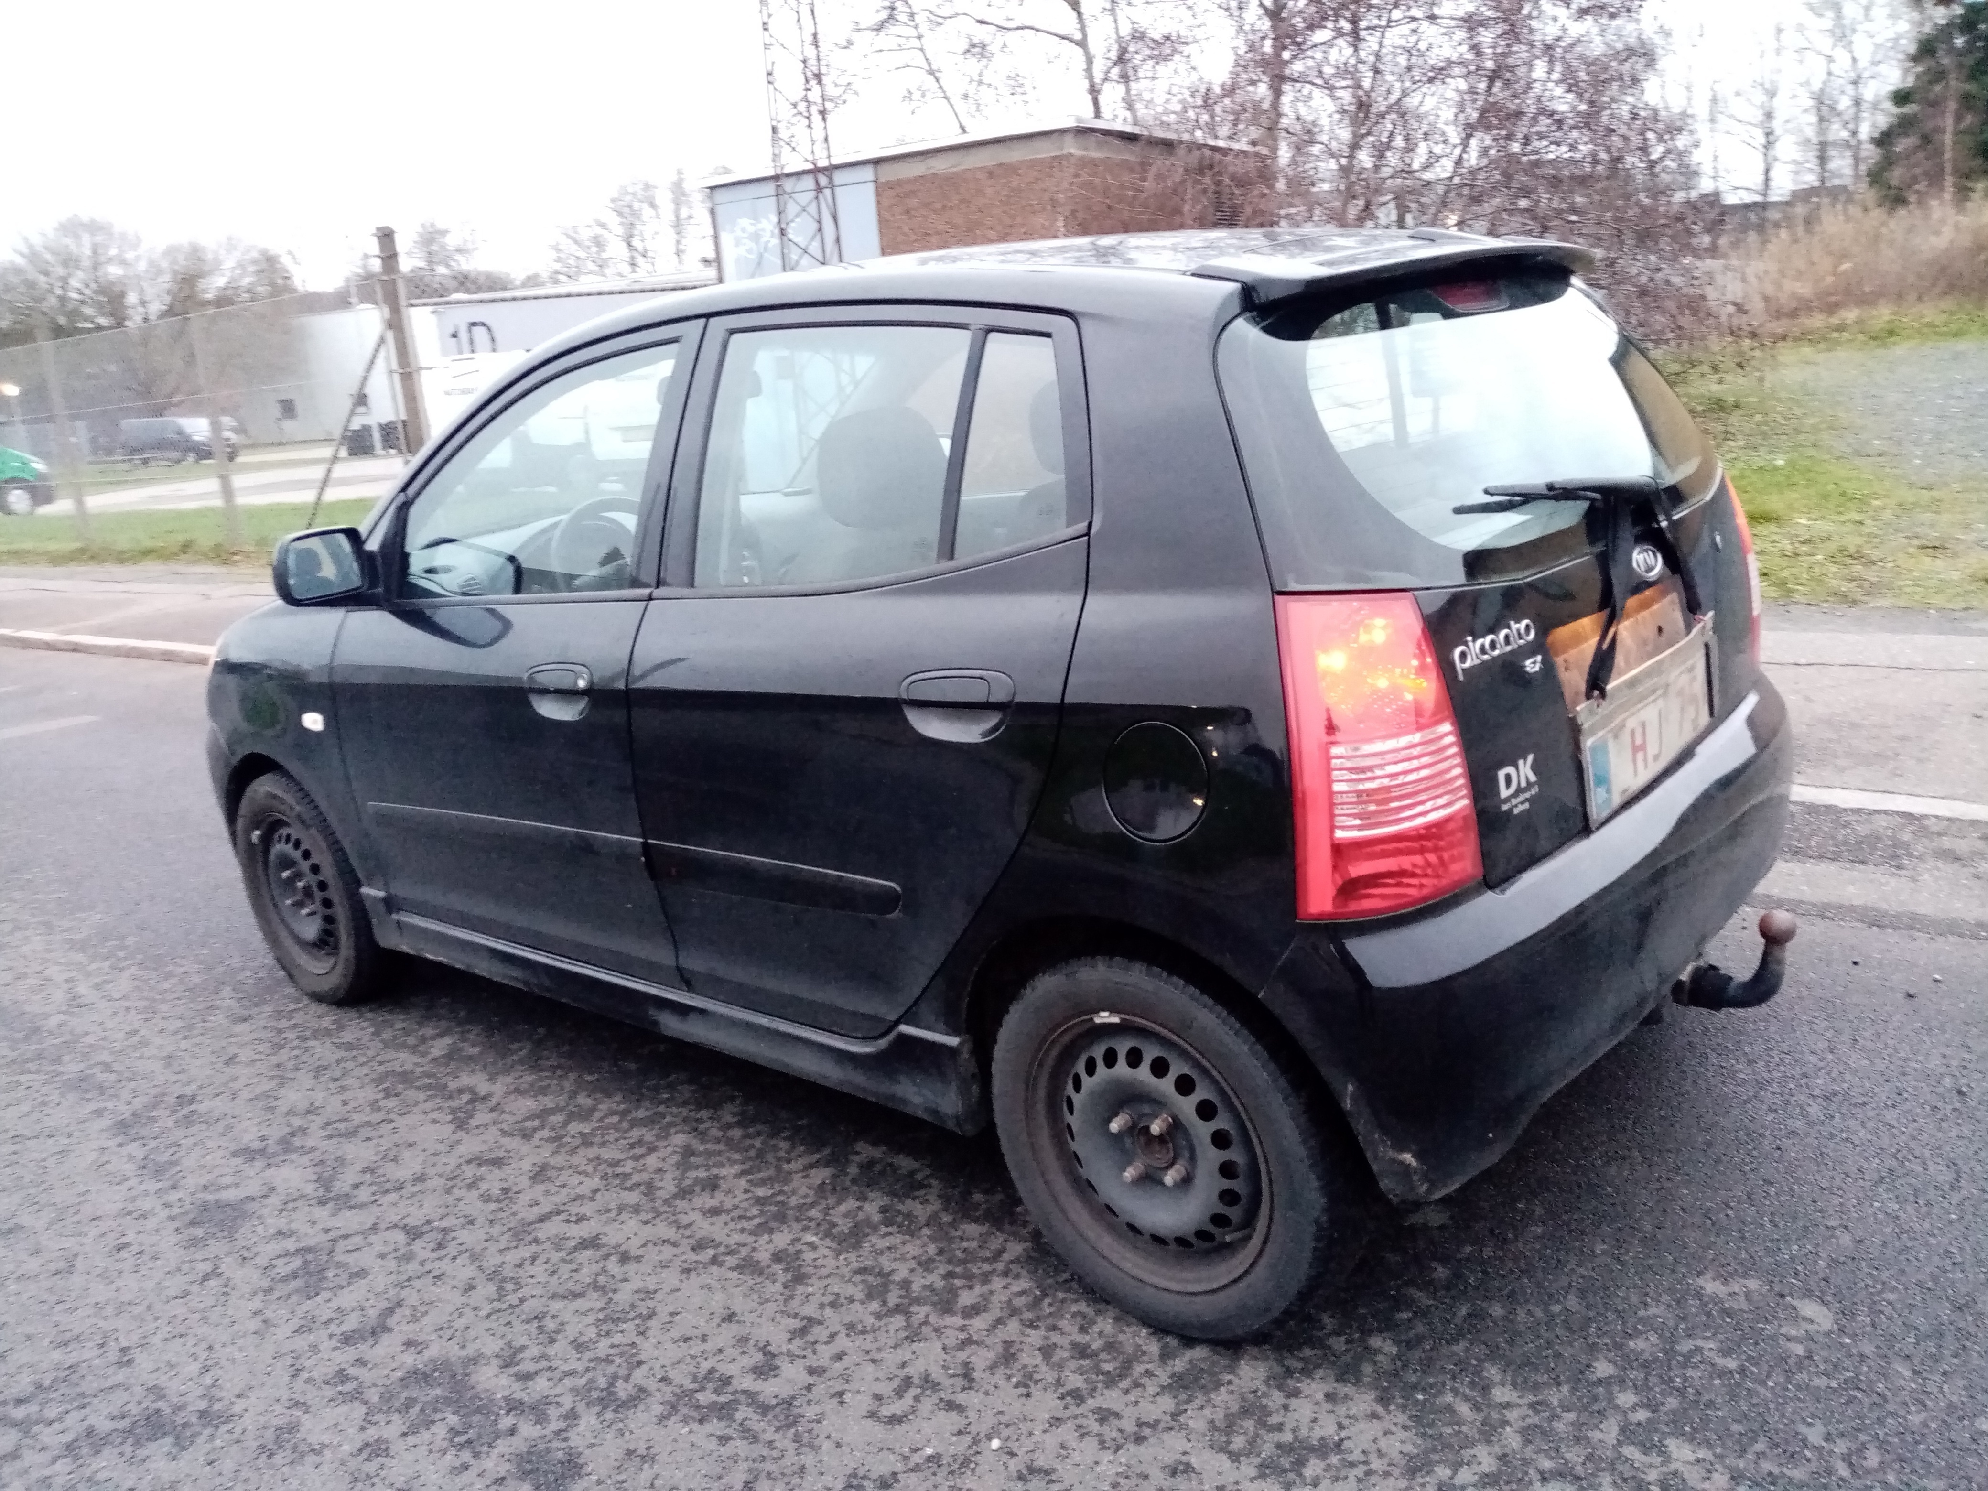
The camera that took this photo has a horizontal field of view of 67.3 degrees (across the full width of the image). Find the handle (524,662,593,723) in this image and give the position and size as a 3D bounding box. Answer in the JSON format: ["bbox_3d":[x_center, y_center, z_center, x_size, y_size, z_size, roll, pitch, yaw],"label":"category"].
[{"bbox_3d":[-0.760,-0.098,2.605,0.190,0.100,0.050,6,17,40],"label":"handle"}]

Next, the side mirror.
[{"bbox_3d":[-1.260,-0.333,2.790,0.110,0.132,0.178,4,16,34],"label":"side mirror"}]

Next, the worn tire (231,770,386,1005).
[{"bbox_3d":[-1.568,0.331,3.537,0.550,0.550,0.165,6,18,40],"label":"worn tire"}]

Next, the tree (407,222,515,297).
[{"bbox_3d":[-28.306,-21.440,81.498,6.500,13.500,6.500,-9,13,-17],"label":"tree"}]

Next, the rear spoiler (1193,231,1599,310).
[{"bbox_3d":[0.648,-0.712,2.206,0.200,0.095,1.090,6,18,40],"label":"rear spoiler"}]

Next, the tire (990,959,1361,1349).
[{"bbox_3d":[0.241,0.515,2.019,0.550,0.545,0.165,6,17,40],"label":"tire"}]

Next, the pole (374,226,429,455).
[{"bbox_3d":[-5.074,-3.049,13.023,0.180,2.800,0.180,6,17,40],"label":"pole"}]

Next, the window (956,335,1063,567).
[{"bbox_3d":[0.033,-0.387,1.922,0.195,0.295,0.030,5,3,37],"label":"window"}]

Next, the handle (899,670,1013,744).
[{"bbox_3d":[-0.043,-0.056,1.997,0.190,0.100,0.050,6,17,40],"label":"handle"}]

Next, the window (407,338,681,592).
[{"bbox_3d":[-0.842,-0.470,2.655,0.840,0.425,0.045,6,3,40],"label":"window"}]

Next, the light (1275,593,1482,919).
[{"bbox_3d":[0.438,0.011,1.713,0.200,0.380,0.165,6,18,40],"label":"light"}]

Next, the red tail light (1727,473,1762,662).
[{"bbox_3d":[1.295,-0.313,2.690,0.200,0.380,0.165,6,18,40],"label":"red tail light"}]

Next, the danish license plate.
[{"bbox_3d":[0.944,-0.042,2.122,0.025,0.160,0.545,-4,11,42],"label":"danish license plate"}]

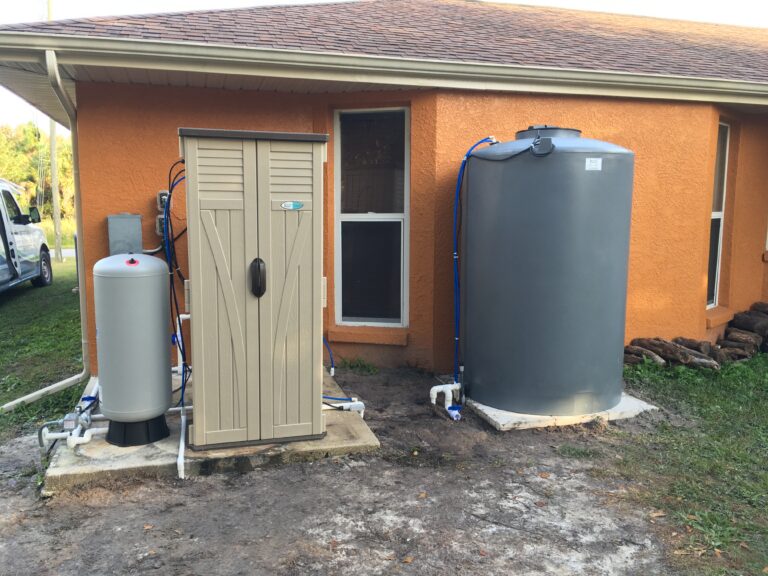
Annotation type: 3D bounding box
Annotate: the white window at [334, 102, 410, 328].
[{"bbox_3d":[-0.098,-0.600,5.598,0.660,1.870,0.090,2,7,14],"label":"white window"}]

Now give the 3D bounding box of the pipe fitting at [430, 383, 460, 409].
[{"bbox_3d":[0.465,0.820,4.861,0.215,0.200,0.120,-2,7,-16],"label":"pipe fitting"}]

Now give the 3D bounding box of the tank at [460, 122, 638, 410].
[{"bbox_3d":[1.243,-0.197,4.951,1.204,2.030,1.204,-2,7,-16],"label":"tank"}]

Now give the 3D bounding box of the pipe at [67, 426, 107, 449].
[{"bbox_3d":[-1.763,0.886,3.813,0.220,0.100,0.130,-2,7,-16],"label":"pipe"}]

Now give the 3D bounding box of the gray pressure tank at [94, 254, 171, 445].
[{"bbox_3d":[-1.505,0.361,3.893,0.415,1.110,0.415,-2,7,-16],"label":"gray pressure tank"}]

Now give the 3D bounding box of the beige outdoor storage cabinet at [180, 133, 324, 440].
[{"bbox_3d":[-0.814,-0.009,4.029,0.820,1.820,0.650,-2,7,-16],"label":"beige outdoor storage cabinet"}]

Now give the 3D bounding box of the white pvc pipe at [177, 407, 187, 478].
[{"bbox_3d":[-1.256,0.939,4.000,0.045,0.140,0.900,-2,7,-16],"label":"white pvc pipe"}]

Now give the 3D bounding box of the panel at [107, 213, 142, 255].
[{"bbox_3d":[-2.099,-0.386,5.231,0.270,0.420,0.110,-2,7,-16],"label":"panel"}]

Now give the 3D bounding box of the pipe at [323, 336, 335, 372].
[{"bbox_3d":[-0.457,0.529,5.200,0.120,0.310,0.140,-2,7,-16],"label":"pipe"}]

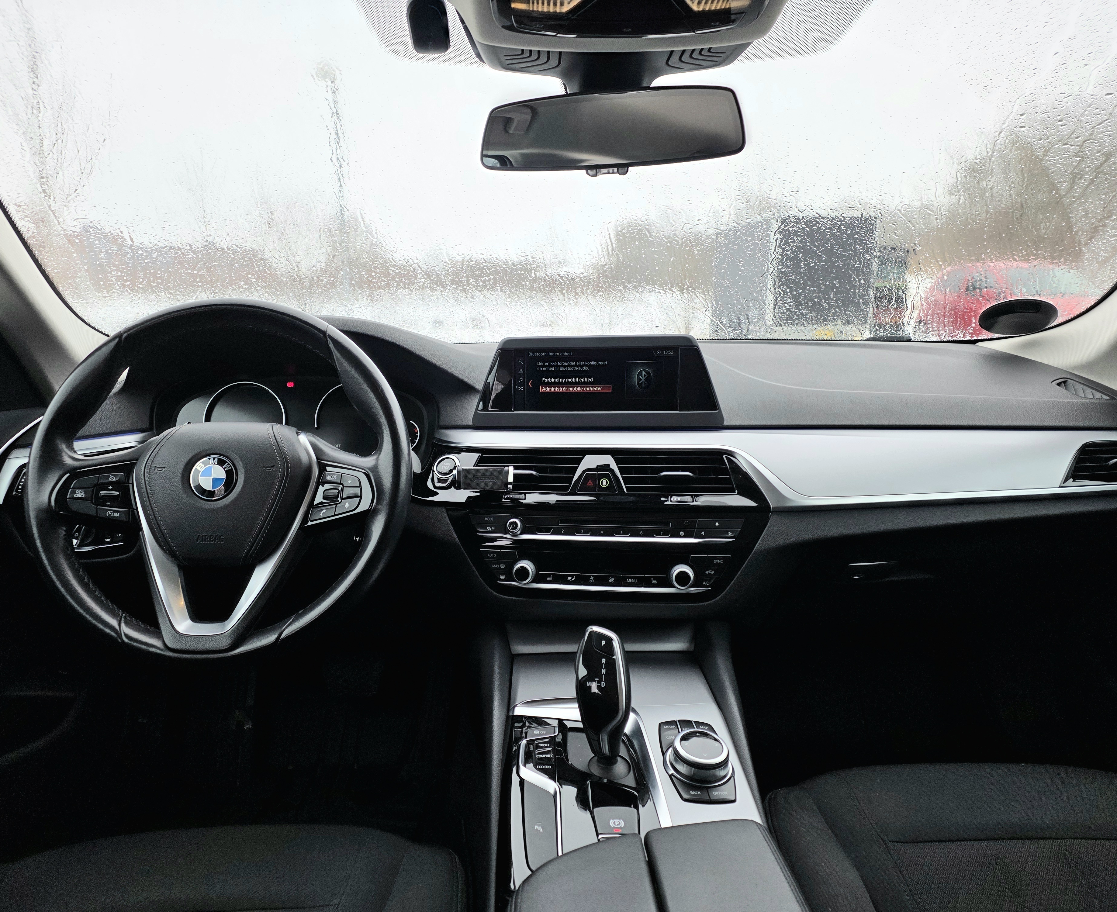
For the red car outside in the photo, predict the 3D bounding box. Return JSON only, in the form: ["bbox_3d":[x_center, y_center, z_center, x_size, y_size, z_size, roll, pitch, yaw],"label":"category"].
[{"bbox_3d":[7.300,-2.271,12.705,1.690,1.480,3.900,0,12,-2],"label":"red car outside"}]

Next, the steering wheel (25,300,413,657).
[{"bbox_3d":[-0.336,0.018,0.830,0.375,0.375,0.085,-1,-15,-4],"label":"steering wheel"}]

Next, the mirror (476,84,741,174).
[{"bbox_3d":[0.052,-0.308,0.765,0.245,0.064,0.040,1,15,14],"label":"mirror"}]

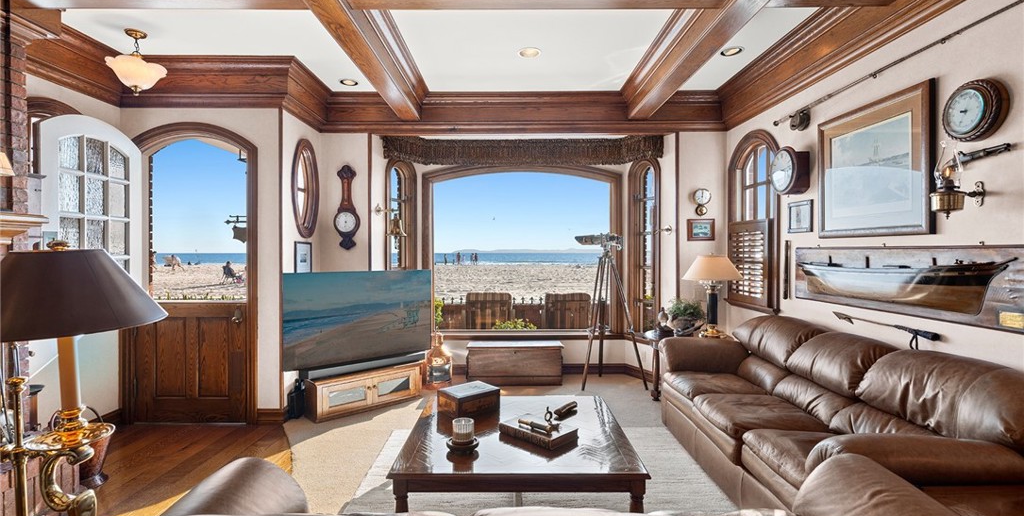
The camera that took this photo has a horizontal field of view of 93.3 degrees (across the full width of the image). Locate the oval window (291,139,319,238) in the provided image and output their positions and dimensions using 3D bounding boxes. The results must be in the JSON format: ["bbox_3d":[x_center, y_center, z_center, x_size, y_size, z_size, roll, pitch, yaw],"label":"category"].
[{"bbox_3d":[-1.882,-0.640,4.430,0.070,0.910,0.490,0,1,0],"label":"oval window"}]

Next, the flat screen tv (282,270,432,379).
[{"bbox_3d":[-1.412,0.548,4.602,1.450,0.840,0.070,-1,1,-41],"label":"flat screen tv"}]

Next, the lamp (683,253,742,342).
[{"bbox_3d":[1.831,0.349,4.402,0.524,0.771,0.524,0,1,0],"label":"lamp"}]

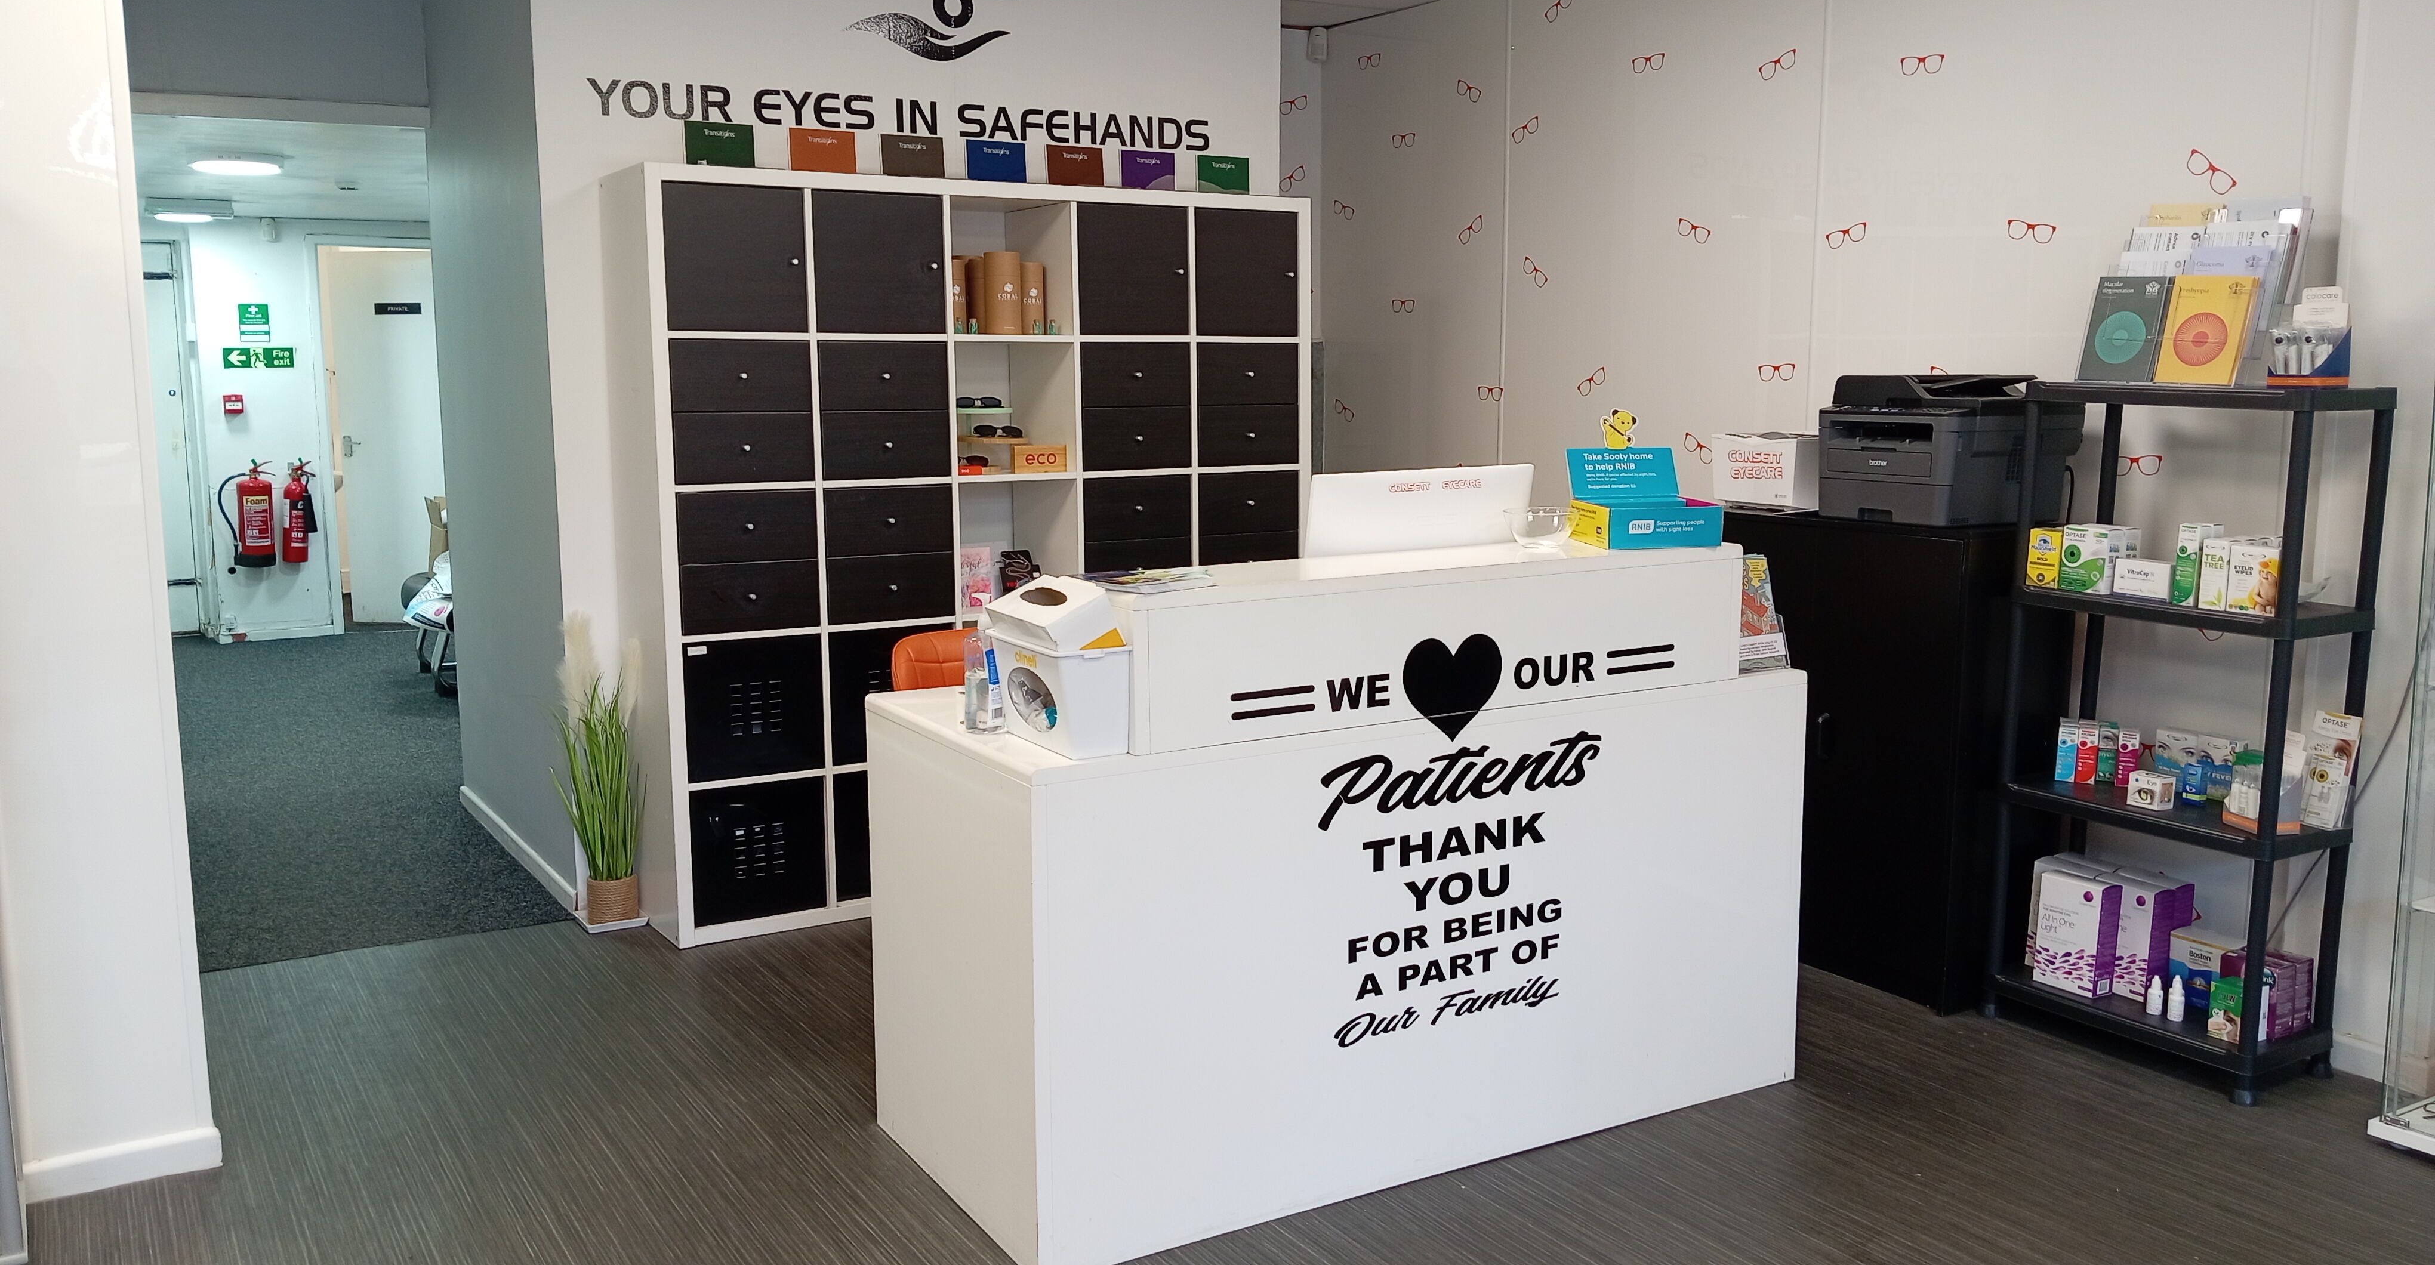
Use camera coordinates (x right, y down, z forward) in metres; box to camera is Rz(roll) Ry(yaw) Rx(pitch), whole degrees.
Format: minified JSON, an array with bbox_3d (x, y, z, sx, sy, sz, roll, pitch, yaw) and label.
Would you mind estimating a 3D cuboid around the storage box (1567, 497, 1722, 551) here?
[{"bbox_3d":[0.797,-0.204,3.533,0.214,0.073,0.208,-2,9,-8],"label":"storage box"}]

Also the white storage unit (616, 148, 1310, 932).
[{"bbox_3d":[-0.615,-0.244,5.045,1.820,1.820,0.391,-5,10,-32],"label":"white storage unit"}]

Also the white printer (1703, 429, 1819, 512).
[{"bbox_3d":[1.416,-0.391,4.608,0.340,0.178,0.240,-5,10,-32],"label":"white printer"}]

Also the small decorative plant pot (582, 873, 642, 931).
[{"bbox_3d":[-1.492,0.660,4.701,0.125,0.122,0.125,0,9,0],"label":"small decorative plant pot"}]

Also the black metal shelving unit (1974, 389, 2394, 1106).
[{"bbox_3d":[1.901,0.184,3.768,0.295,1.330,0.575,-5,10,-31],"label":"black metal shelving unit"}]

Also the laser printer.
[{"bbox_3d":[1.656,-0.416,4.283,0.400,0.315,0.405,-5,10,-31],"label":"laser printer"}]

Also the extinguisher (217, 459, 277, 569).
[{"bbox_3d":[-4.750,-0.579,9.300,0.254,0.534,0.190,-5,10,-32],"label":"extinguisher"}]

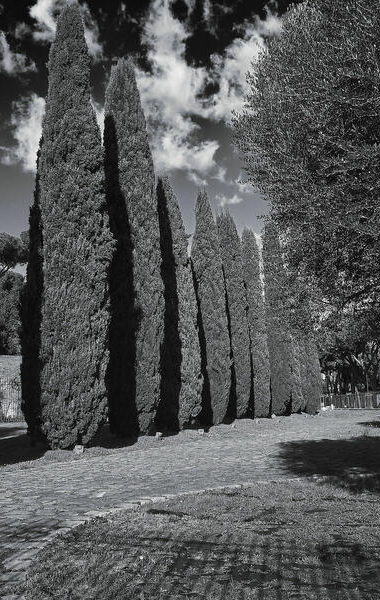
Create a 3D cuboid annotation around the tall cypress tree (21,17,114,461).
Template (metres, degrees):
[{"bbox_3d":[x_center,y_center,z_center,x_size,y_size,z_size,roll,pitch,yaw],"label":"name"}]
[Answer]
[{"bbox_3d":[-3.769,-2.703,18.546,2.720,14.030,2.720,-1,-9,0],"label":"tall cypress tree"}]

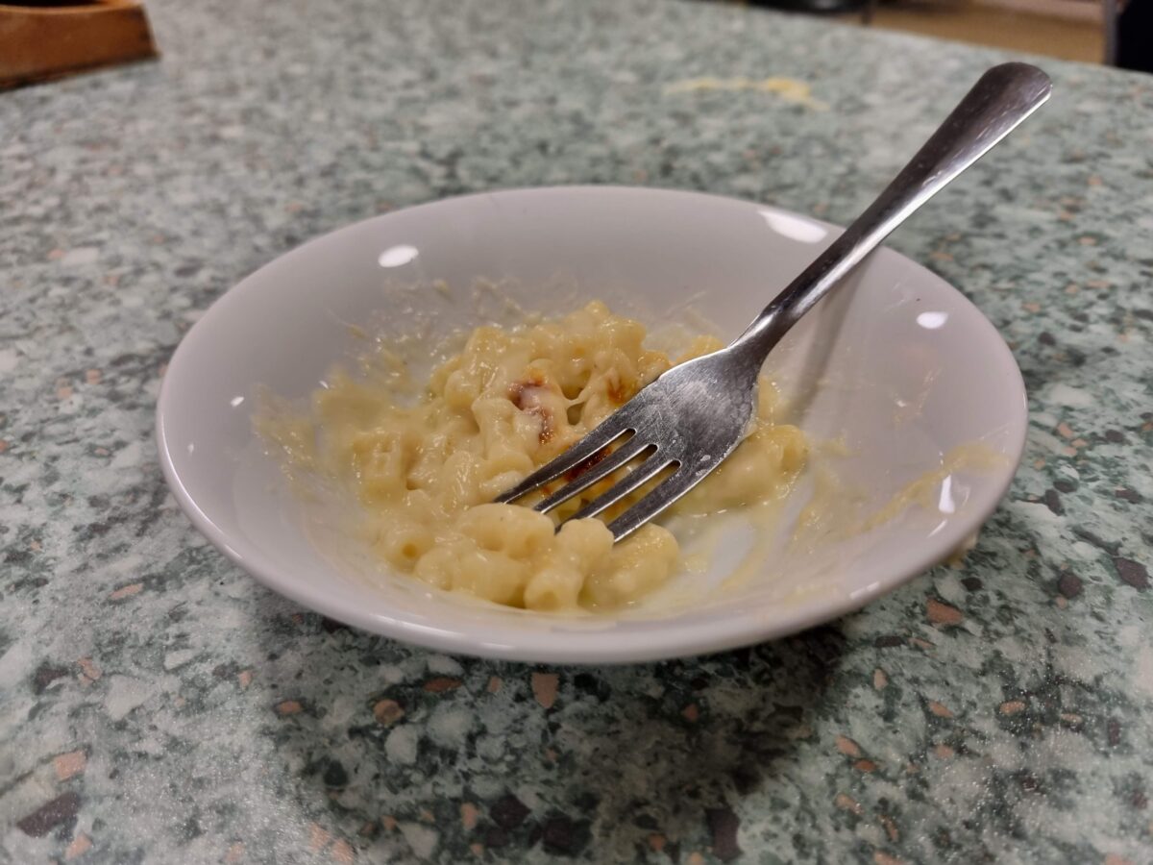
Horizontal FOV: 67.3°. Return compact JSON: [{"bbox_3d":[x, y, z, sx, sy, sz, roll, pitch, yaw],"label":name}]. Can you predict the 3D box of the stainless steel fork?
[{"bbox_3d":[0.059,-0.036,0.210,0.026,0.017,0.198,36,66,30],"label":"stainless steel fork"}]

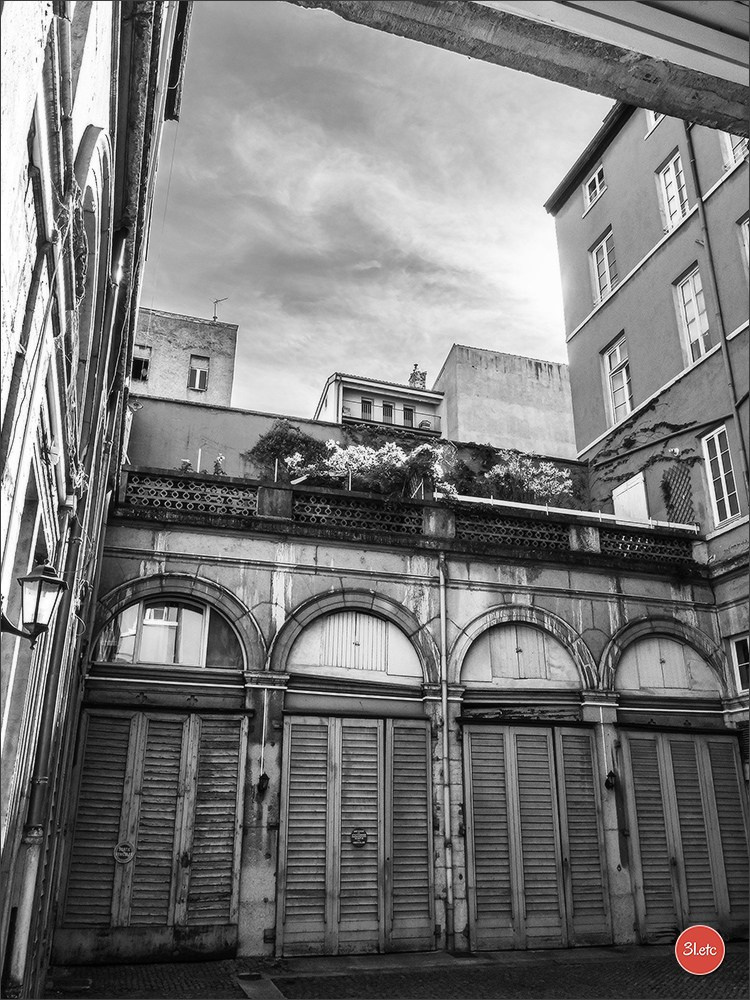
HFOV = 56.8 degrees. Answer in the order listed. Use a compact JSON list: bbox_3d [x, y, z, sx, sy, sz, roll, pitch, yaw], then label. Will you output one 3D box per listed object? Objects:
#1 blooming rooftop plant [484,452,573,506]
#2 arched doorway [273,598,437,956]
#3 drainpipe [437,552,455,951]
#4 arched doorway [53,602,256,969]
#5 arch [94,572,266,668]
[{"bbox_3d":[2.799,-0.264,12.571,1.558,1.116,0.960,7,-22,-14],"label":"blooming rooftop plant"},{"bbox_3d":[-0.185,3.446,9.109,2.046,4.285,0.350,7,-22,-14],"label":"arched doorway"},{"bbox_3d":[0.967,3.166,9.405,0.110,5.075,0.130,7,-22,-14],"label":"drainpipe"},{"bbox_3d":[-2.540,3.178,8.530,1.988,4.257,0.350,7,-22,-14],"label":"arched doorway"},{"bbox_3d":[-2.461,1.565,9.108,2.187,1.186,0.280,7,-22,-14],"label":"arch"}]

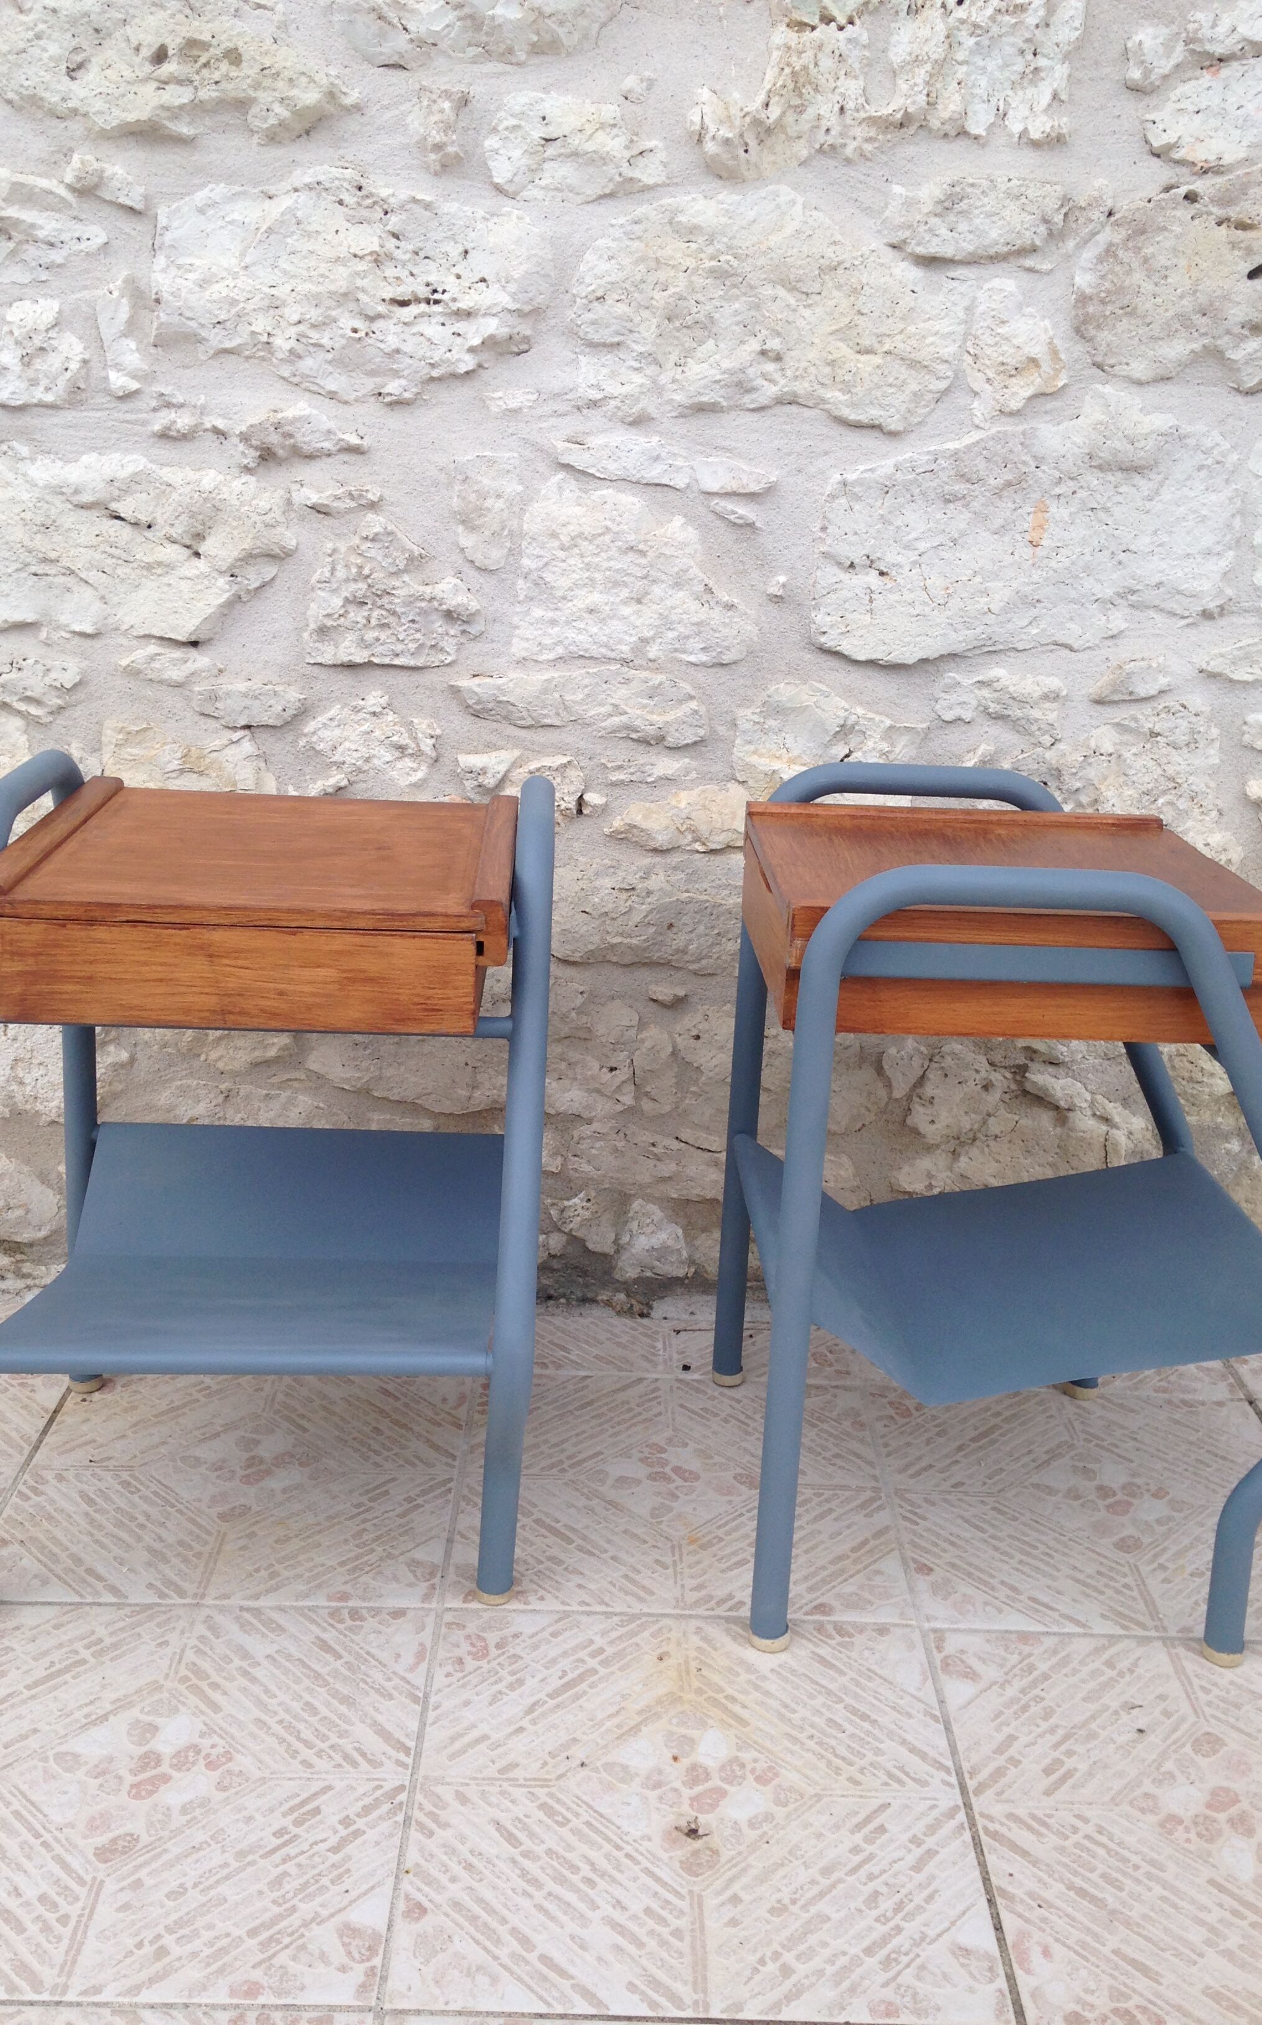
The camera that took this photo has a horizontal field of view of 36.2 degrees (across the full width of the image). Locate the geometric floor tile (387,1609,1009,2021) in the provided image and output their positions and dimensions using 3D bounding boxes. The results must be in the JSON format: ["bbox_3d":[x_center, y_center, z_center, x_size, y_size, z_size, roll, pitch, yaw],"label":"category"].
[{"bbox_3d":[0.036,0.481,1.182,0.333,0.010,0.333,2,18,-1],"label":"geometric floor tile"}]

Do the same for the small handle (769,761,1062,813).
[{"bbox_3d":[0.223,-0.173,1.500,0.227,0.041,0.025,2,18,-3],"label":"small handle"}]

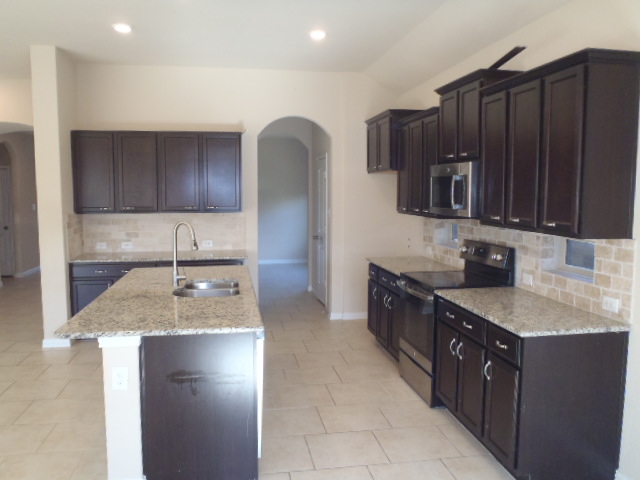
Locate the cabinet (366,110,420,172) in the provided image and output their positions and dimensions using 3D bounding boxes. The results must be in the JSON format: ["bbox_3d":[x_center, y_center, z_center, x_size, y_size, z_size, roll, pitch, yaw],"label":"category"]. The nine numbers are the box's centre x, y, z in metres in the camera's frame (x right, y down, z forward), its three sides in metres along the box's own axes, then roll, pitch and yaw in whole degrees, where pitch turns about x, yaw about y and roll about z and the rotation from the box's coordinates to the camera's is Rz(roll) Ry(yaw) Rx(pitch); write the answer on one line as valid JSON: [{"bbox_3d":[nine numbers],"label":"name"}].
[{"bbox_3d":[0.854,-1.106,5.975,0.444,0.628,0.970,-1,6,-10],"label":"cabinet"}]

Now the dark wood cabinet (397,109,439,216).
[{"bbox_3d":[1.077,-0.717,5.034,0.358,0.953,1.070,-1,6,-10],"label":"dark wood cabinet"}]

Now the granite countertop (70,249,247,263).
[{"bbox_3d":[-1.742,0.191,5.795,1.810,0.038,0.650,-1,6,-10],"label":"granite countertop"}]

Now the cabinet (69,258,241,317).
[{"bbox_3d":[-1.815,0.645,6.028,1.836,0.873,0.618,-1,6,-10],"label":"cabinet"}]

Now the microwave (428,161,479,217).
[{"bbox_3d":[1.215,-0.403,4.171,0.405,0.419,0.760,-1,6,-10],"label":"microwave"}]

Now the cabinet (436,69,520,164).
[{"bbox_3d":[1.232,-0.931,4.119,0.369,0.643,0.835,-1,6,-10],"label":"cabinet"}]

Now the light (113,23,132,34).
[{"bbox_3d":[-1.695,-1.816,4.444,0.176,0.030,0.176,-1,6,-10],"label":"light"}]

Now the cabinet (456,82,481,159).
[{"bbox_3d":[1.301,-0.895,4.007,0.326,0.577,0.402,-1,6,-10],"label":"cabinet"}]

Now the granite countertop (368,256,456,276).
[{"bbox_3d":[0.940,0.265,5.236,0.648,0.036,1.080,-1,6,-10],"label":"granite countertop"}]

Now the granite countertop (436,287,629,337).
[{"bbox_3d":[1.276,0.446,3.348,0.648,0.036,1.163,-1,6,-10],"label":"granite countertop"}]

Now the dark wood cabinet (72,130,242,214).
[{"bbox_3d":[-1.850,-0.779,6.052,1.843,0.909,0.308,-1,6,-10],"label":"dark wood cabinet"}]

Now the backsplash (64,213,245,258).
[{"bbox_3d":[-1.822,-0.071,5.966,1.870,0.492,0.618,-1,6,-10],"label":"backsplash"}]

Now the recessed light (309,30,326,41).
[{"bbox_3d":[-0.023,-1.920,4.882,0.171,0.030,0.171,-1,6,-10],"label":"recessed light"}]

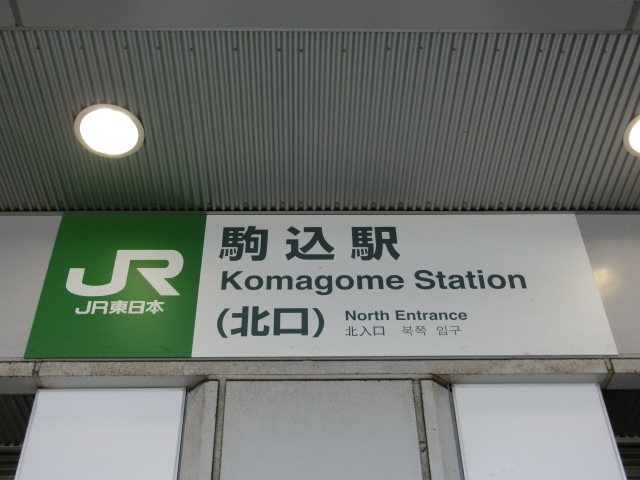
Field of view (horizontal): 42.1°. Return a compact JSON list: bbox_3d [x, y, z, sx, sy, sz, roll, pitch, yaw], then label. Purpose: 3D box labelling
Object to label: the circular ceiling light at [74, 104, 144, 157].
[{"bbox_3d":[-0.668,-0.346,2.636,0.222,0.030,0.222,0,-42,-1],"label":"circular ceiling light"}]

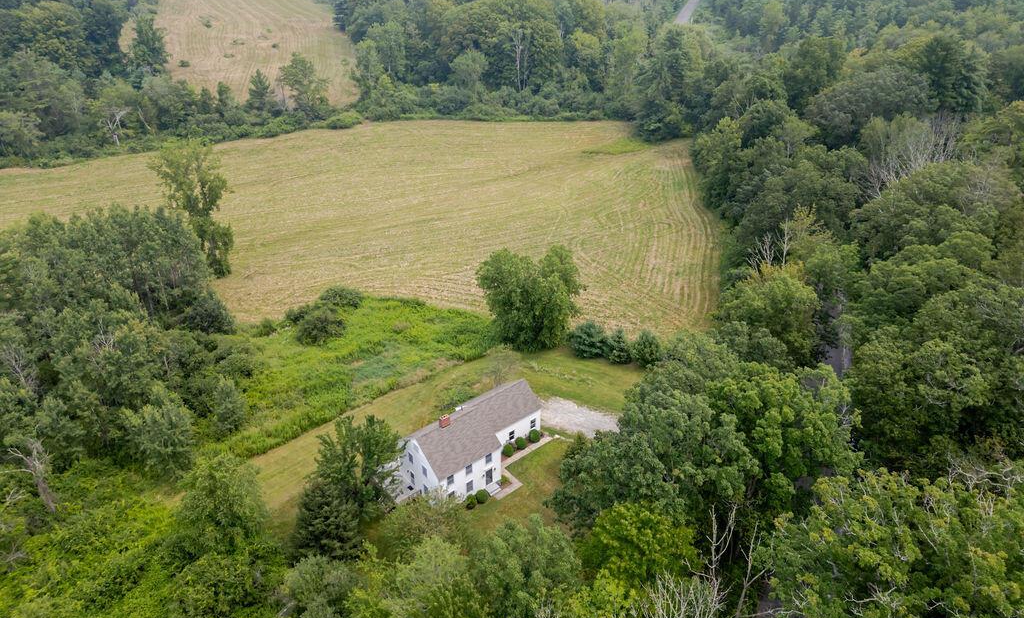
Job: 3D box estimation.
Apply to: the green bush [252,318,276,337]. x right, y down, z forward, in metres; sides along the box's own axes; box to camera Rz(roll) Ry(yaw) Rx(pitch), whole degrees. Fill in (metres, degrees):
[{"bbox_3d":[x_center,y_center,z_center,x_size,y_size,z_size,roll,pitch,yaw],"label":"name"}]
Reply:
[{"bbox_3d":[-38.204,2.521,108.470,3.690,2.627,3.690,-13,34,-19],"label":"green bush"}]

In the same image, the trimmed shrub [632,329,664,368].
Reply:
[{"bbox_3d":[19.916,5.193,101.549,4.497,5.431,4.497,7,33,11],"label":"trimmed shrub"}]

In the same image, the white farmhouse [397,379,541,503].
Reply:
[{"bbox_3d":[-4.553,13.736,84.557,17.681,8.950,11.731,-23,39,-32],"label":"white farmhouse"}]

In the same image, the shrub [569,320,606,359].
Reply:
[{"bbox_3d":[11.373,3.953,103.374,5.169,5.599,5.169,4,32,6],"label":"shrub"}]

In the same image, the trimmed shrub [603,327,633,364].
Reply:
[{"bbox_3d":[15.816,4.842,101.970,3.934,5.578,3.934,6,32,9],"label":"trimmed shrub"}]

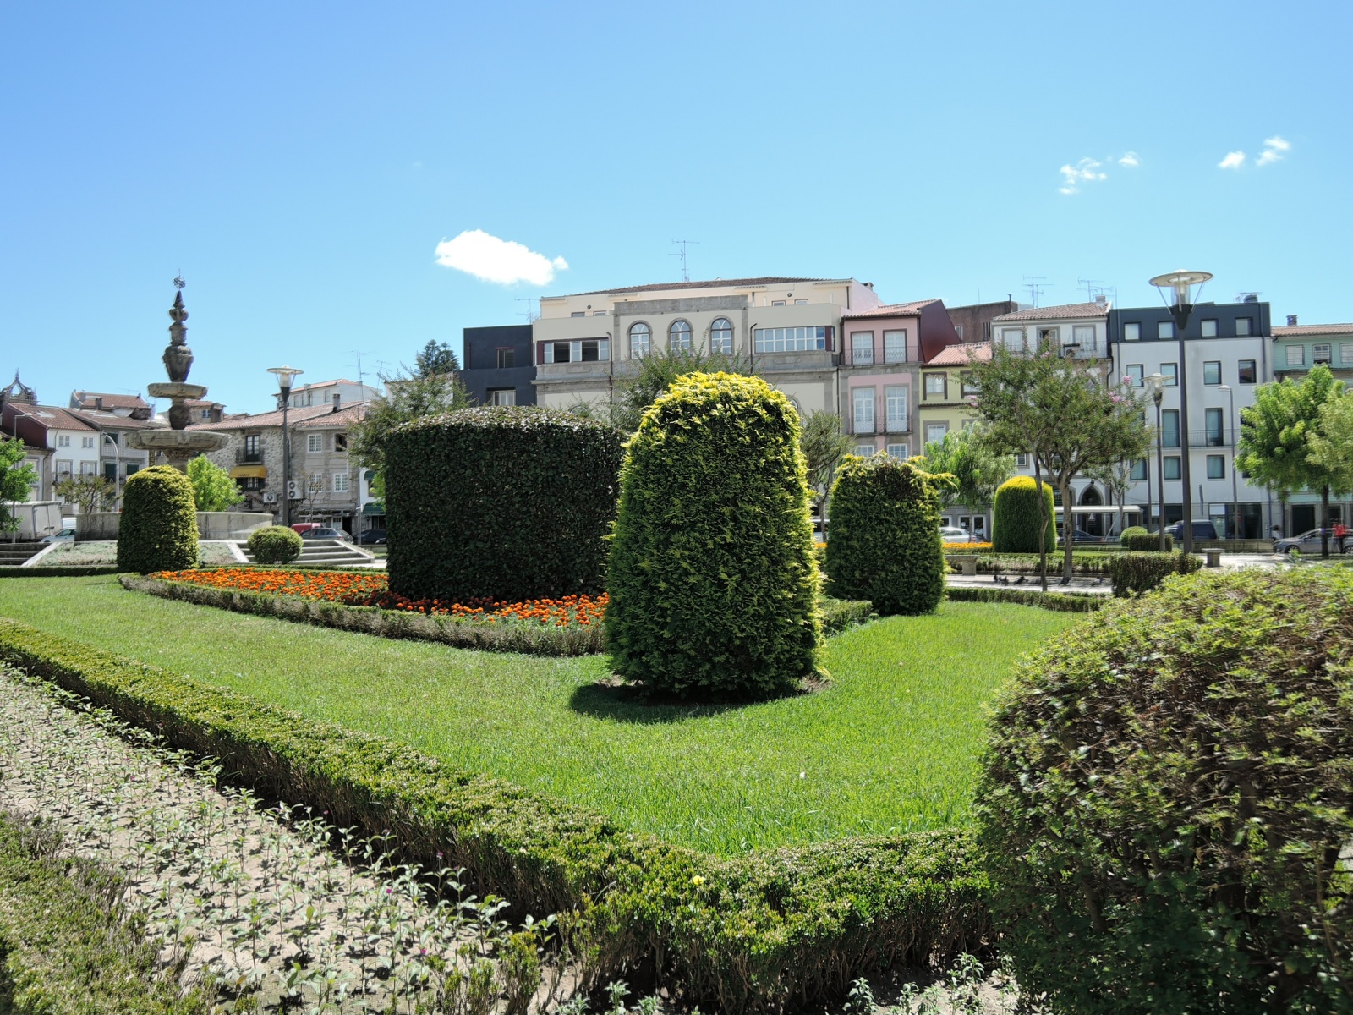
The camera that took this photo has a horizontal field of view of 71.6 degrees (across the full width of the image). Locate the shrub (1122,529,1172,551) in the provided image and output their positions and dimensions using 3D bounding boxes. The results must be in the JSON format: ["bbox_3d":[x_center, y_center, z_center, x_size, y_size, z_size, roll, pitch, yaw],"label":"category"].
[{"bbox_3d":[16.063,1.136,32.000,1.650,0.780,1.300,-1,-1,27],"label":"shrub"}]

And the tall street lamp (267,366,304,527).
[{"bbox_3d":[-13.109,-1.655,31.487,1.240,6.200,1.240,-1,-2,0],"label":"tall street lamp"}]

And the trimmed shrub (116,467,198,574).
[{"bbox_3d":[-11.907,0.274,21.499,1.880,2.460,1.880,-1,-2,0],"label":"trimmed shrub"}]

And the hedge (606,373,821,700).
[{"bbox_3d":[0.332,0.169,8.550,1.930,2.800,1.930,-1,-1,2],"label":"hedge"}]

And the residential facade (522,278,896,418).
[{"bbox_3d":[1.879,-6.248,66.447,22.000,18.500,9.000,-1,-2,10],"label":"residential facade"}]

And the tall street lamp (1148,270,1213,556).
[{"bbox_3d":[10.047,-1.529,18.525,1.250,6.300,1.250,-1,-2,0],"label":"tall street lamp"}]

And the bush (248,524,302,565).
[{"bbox_3d":[-10.518,0.956,24.500,1.460,1.000,1.460,-1,-2,0],"label":"bush"}]

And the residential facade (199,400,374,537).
[{"bbox_3d":[-27.258,-2.324,69.439,12.700,11.100,7.000,-1,-2,11],"label":"residential facade"}]

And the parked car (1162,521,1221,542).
[{"bbox_3d":[29.344,1.642,55.000,4.400,1.750,1.800,-1,-1,11],"label":"parked car"}]

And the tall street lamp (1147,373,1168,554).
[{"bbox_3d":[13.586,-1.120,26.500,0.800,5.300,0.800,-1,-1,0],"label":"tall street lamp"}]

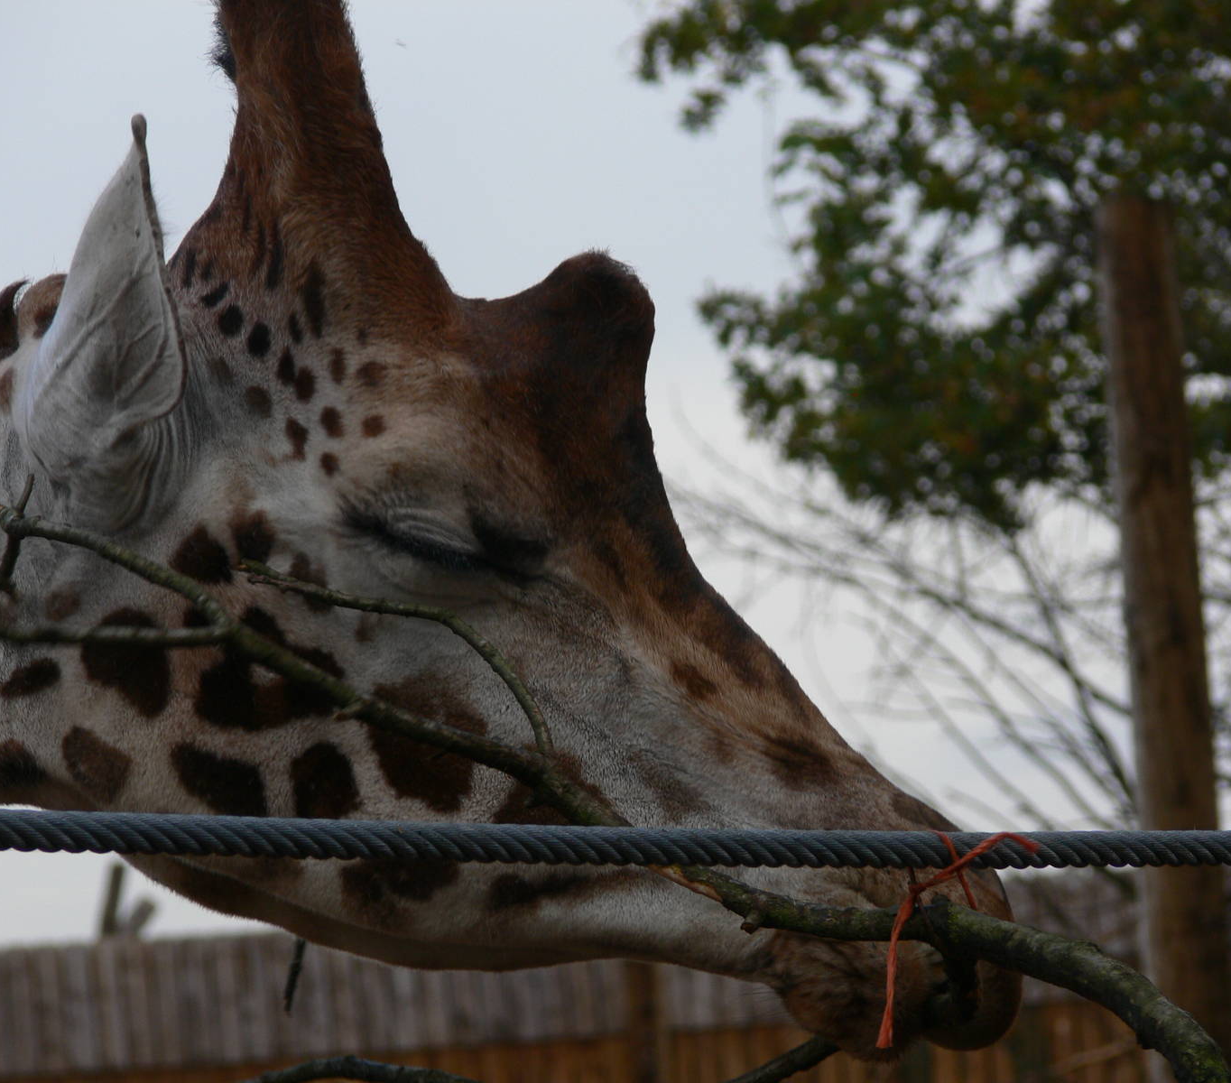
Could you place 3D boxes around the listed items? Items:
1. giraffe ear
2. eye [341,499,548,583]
[{"bbox_3d":[-0.291,-0.124,6.600,0.095,0.232,0.075,7,4,37],"label":"giraffe ear"},{"bbox_3d":[-0.097,0.000,6.600,0.117,0.046,0.036,10,-2,-14],"label":"eye"}]

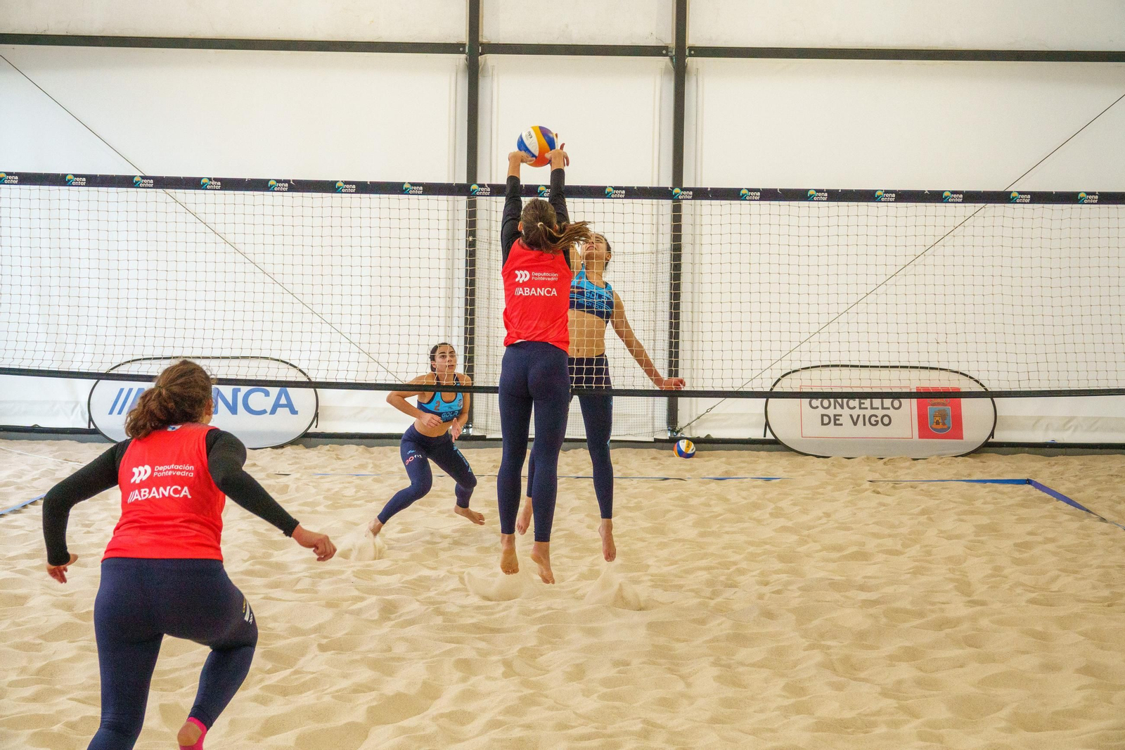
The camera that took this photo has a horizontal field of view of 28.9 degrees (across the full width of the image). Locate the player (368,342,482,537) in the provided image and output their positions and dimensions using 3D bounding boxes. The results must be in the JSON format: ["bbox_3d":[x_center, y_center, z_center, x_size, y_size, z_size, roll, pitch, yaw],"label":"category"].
[{"bbox_3d":[-0.941,0.447,15.050,0.820,1.320,0.750,-1,4,-28],"label":"player"}]

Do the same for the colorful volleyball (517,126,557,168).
[{"bbox_3d":[-0.131,-1.162,11.150,0.213,0.213,0.213,1,3,0],"label":"colorful volleyball"}]

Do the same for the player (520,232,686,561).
[{"bbox_3d":[0.206,-0.059,11.520,0.860,2.074,0.620,0,3,-12],"label":"player"}]

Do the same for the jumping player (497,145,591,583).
[{"bbox_3d":[-0.096,-0.081,10.580,0.460,2.102,0.800,1,3,0],"label":"jumping player"}]

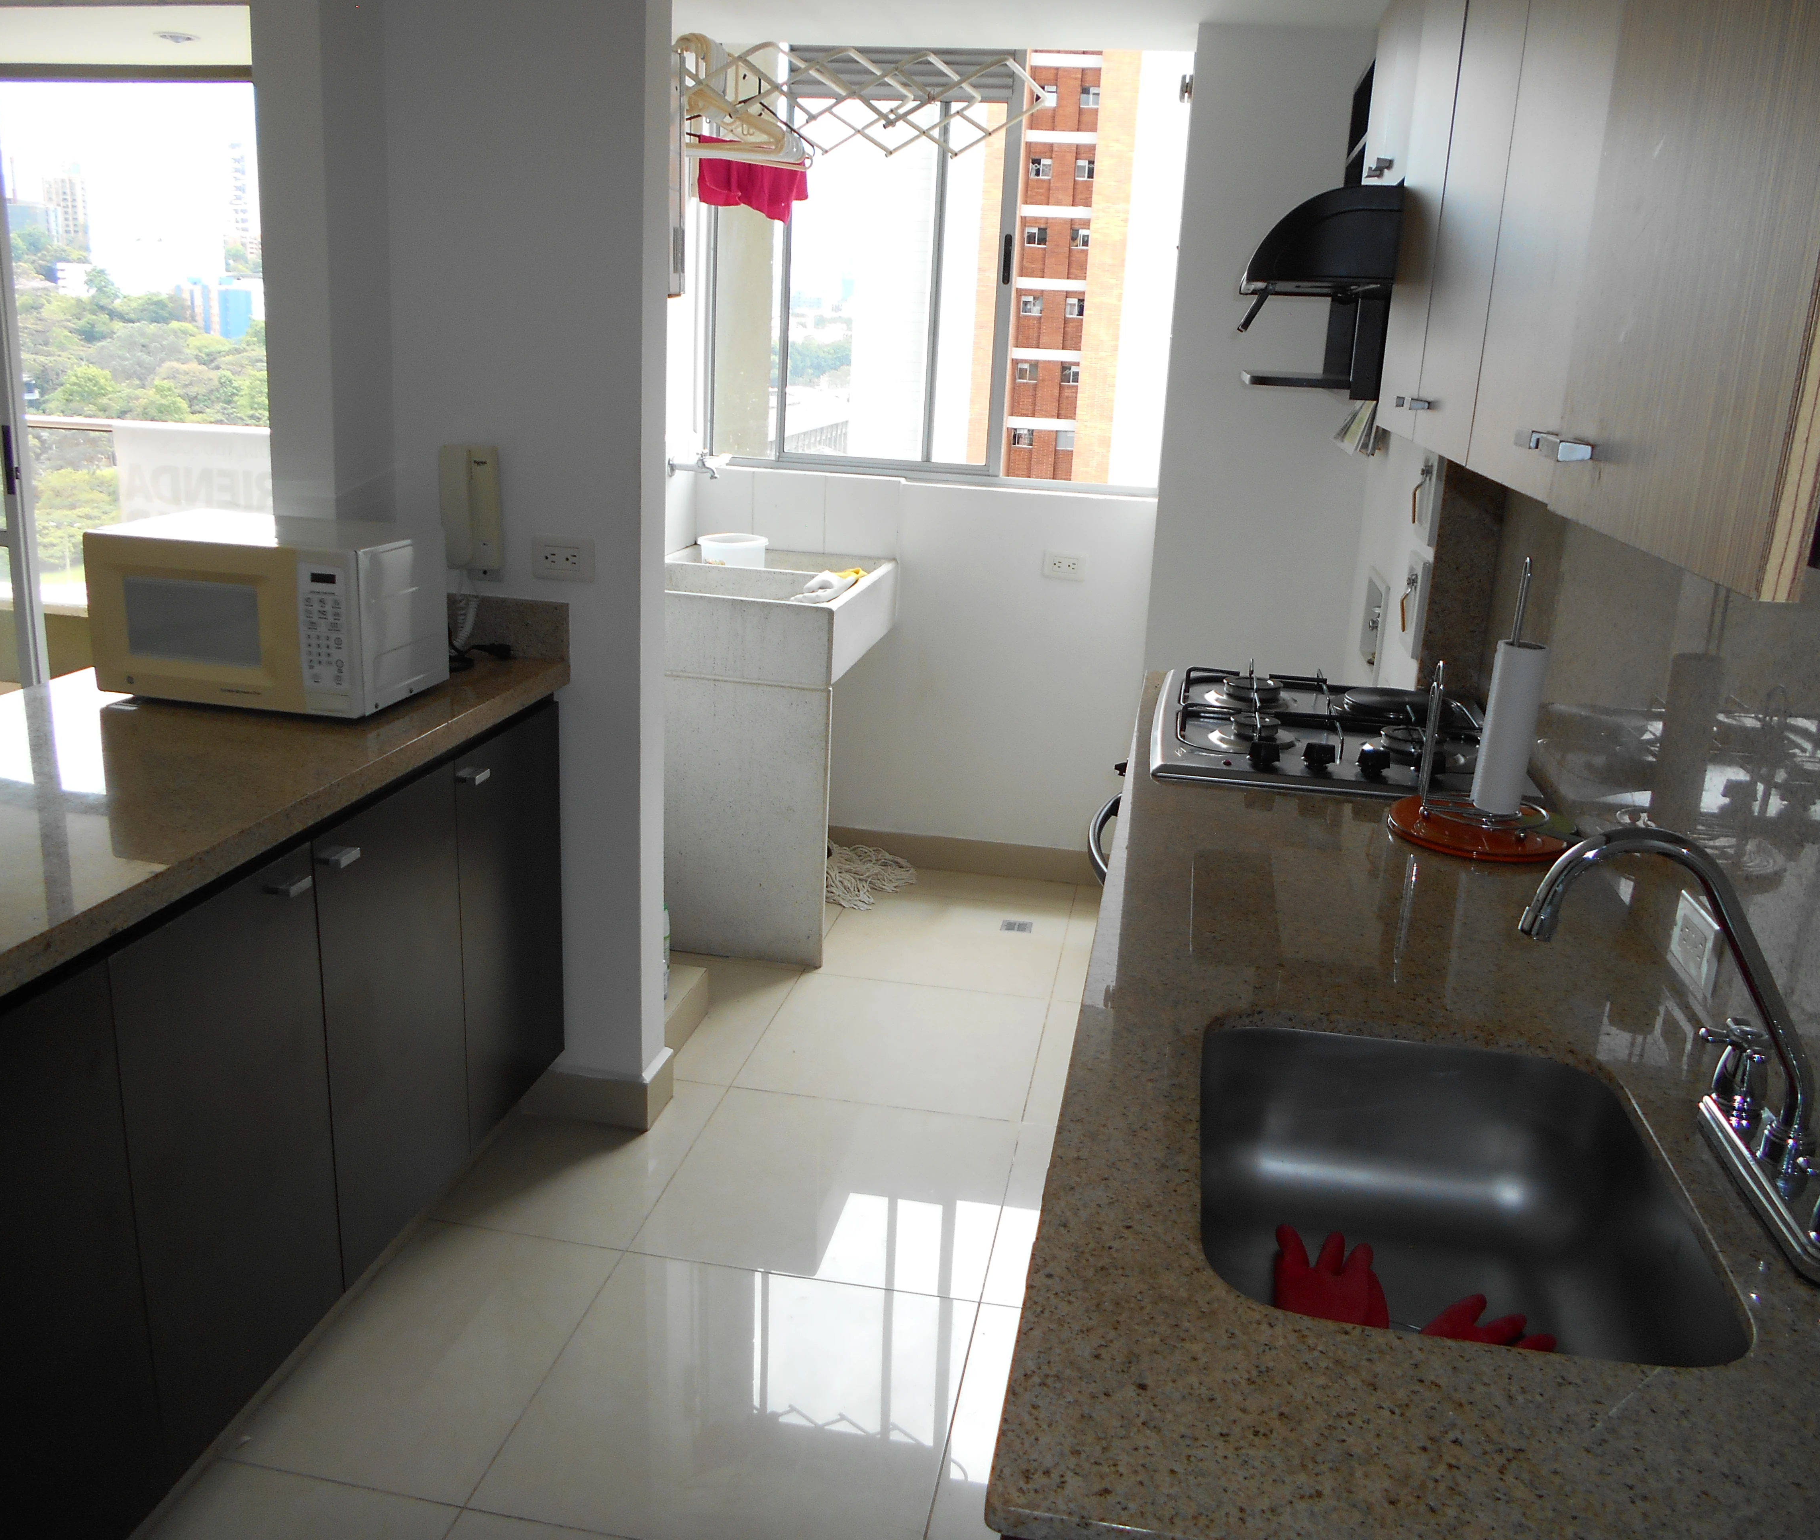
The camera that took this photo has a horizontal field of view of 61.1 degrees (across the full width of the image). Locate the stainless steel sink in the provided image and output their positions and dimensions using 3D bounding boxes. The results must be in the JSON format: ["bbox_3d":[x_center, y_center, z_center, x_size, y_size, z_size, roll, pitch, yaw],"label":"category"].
[{"bbox_3d":[0.403,0.398,1.217,0.372,0.187,0.460,5,16,9],"label":"stainless steel sink"}]

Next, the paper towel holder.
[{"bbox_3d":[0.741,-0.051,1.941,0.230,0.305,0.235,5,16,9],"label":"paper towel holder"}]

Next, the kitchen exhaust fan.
[{"bbox_3d":[0.757,-0.691,2.285,0.535,0.272,0.620,5,16,9],"label":"kitchen exhaust fan"}]

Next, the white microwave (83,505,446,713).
[{"bbox_3d":[-0.993,-0.248,2.421,0.433,0.262,0.307,5,16,9],"label":"white microwave"}]

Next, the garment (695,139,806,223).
[{"bbox_3d":[-0.387,-1.458,3.824,0.280,0.195,0.100,2,16,-3],"label":"garment"}]

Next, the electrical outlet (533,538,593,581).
[{"bbox_3d":[-0.618,-0.374,2.749,0.117,0.076,0.010,5,16,9],"label":"electrical outlet"}]

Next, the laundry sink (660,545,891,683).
[{"bbox_3d":[-0.402,-0.421,4.048,0.591,0.190,0.795,5,16,9],"label":"laundry sink"}]

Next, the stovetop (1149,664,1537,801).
[{"bbox_3d":[0.662,-0.072,2.444,0.550,0.067,0.655,5,16,9],"label":"stovetop"}]

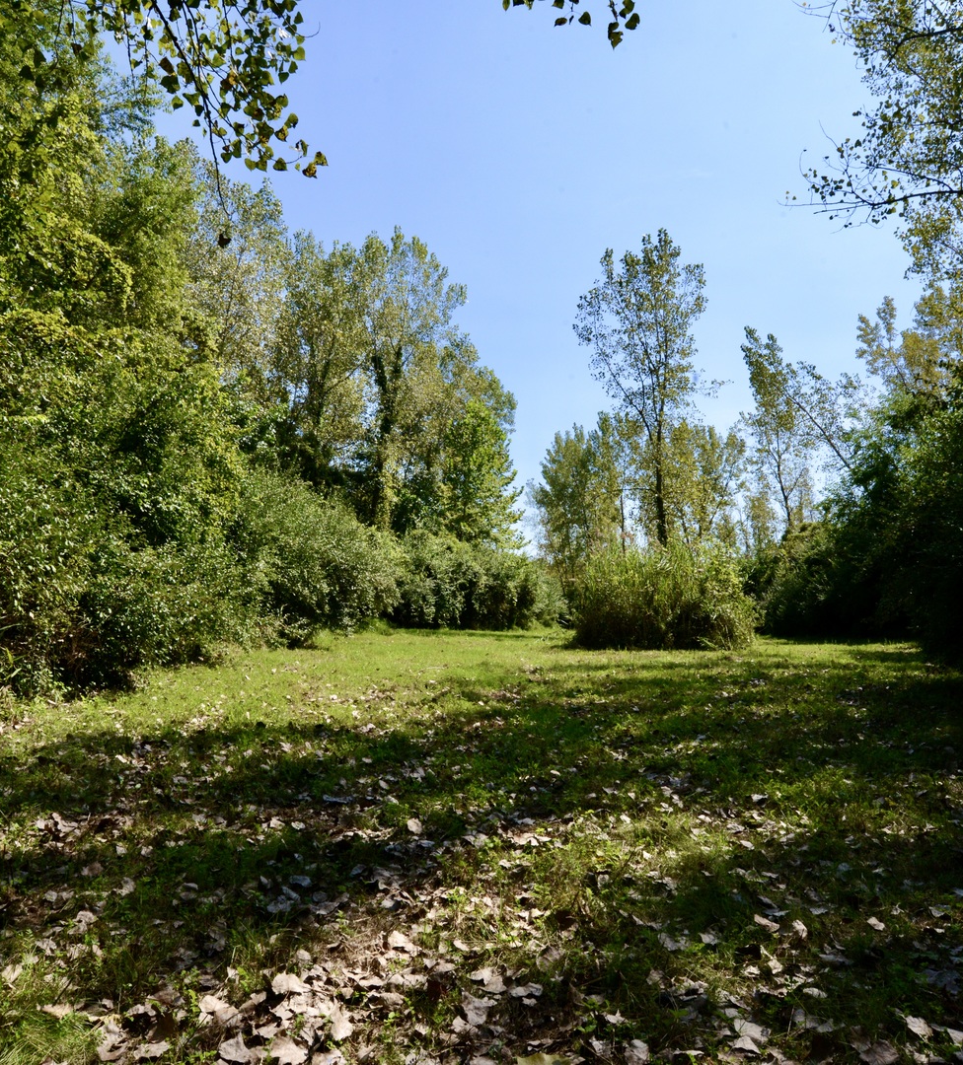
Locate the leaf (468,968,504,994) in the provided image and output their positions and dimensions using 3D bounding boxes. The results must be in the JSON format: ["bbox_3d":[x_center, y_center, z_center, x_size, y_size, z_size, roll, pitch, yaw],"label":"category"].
[{"bbox_3d":[0.018,1.574,2.802,0.115,0.040,0.100,0,-3,0],"label":"leaf"}]

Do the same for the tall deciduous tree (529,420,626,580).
[{"bbox_3d":[5.053,-1.273,42.124,4.800,9.851,4.800,0,-3,0],"label":"tall deciduous tree"}]

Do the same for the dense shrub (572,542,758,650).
[{"bbox_3d":[3.933,1.296,17.556,3.800,2.150,3.000,0,-3,0],"label":"dense shrub"}]

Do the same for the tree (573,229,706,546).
[{"bbox_3d":[4.587,-3.145,23.196,3.700,11.609,3.700,0,-3,0],"label":"tree"}]

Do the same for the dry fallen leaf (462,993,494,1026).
[{"bbox_3d":[-0.010,1.564,2.617,0.110,0.045,0.110,0,-3,0],"label":"dry fallen leaf"}]

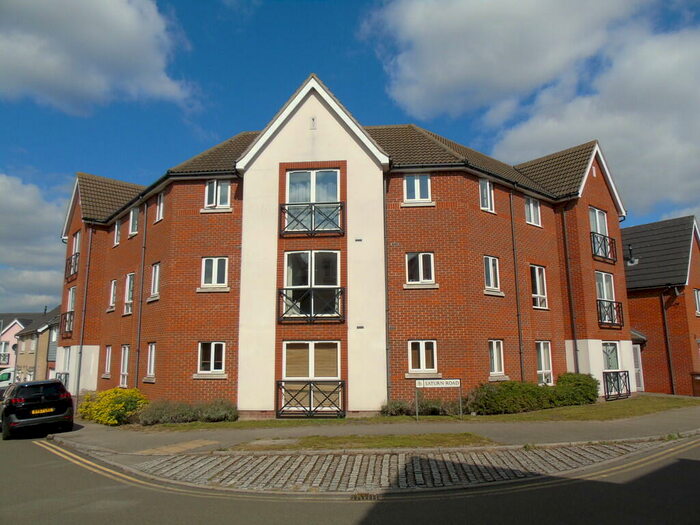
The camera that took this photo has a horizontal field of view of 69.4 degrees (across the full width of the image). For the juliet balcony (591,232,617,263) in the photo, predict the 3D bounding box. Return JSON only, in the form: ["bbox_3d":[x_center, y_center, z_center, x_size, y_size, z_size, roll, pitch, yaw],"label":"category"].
[{"bbox_3d":[10.462,-0.554,20.777,1.910,1.120,0.165,8,-13,-39],"label":"juliet balcony"}]

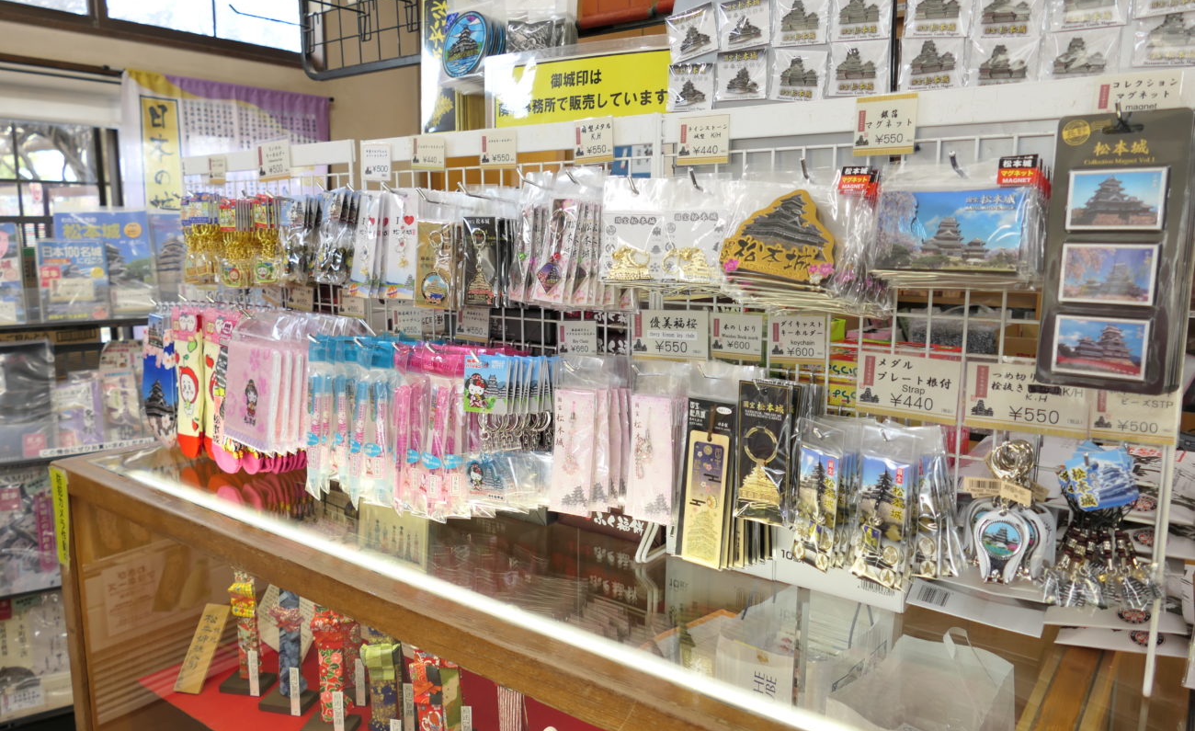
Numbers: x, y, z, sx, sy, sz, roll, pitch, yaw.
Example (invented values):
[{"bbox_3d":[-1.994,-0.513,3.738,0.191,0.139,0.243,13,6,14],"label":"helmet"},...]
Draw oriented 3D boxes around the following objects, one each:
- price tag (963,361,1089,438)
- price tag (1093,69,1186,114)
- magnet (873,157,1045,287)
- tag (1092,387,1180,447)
[{"bbox_3d":[0.362,0.030,0.702,0.094,0.053,0.004,5,10,31],"label":"price tag"},{"bbox_3d":[0.407,-0.196,0.627,0.056,0.047,0.004,6,11,34],"label":"price tag"},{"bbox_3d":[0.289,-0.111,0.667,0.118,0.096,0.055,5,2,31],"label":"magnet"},{"bbox_3d":[0.425,0.038,0.656,0.056,0.046,0.004,6,11,34],"label":"tag"}]

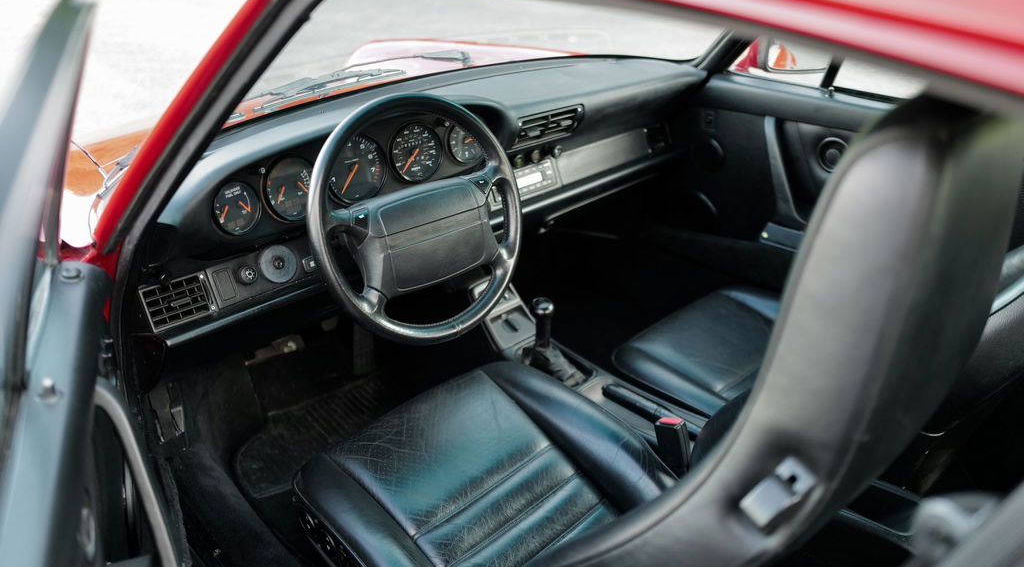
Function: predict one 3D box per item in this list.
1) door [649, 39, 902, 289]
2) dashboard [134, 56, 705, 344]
[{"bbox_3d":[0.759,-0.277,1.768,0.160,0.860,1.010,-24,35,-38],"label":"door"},{"bbox_3d":[-0.123,-0.275,1.586,1.335,0.295,0.345,-24,35,-38],"label":"dashboard"}]

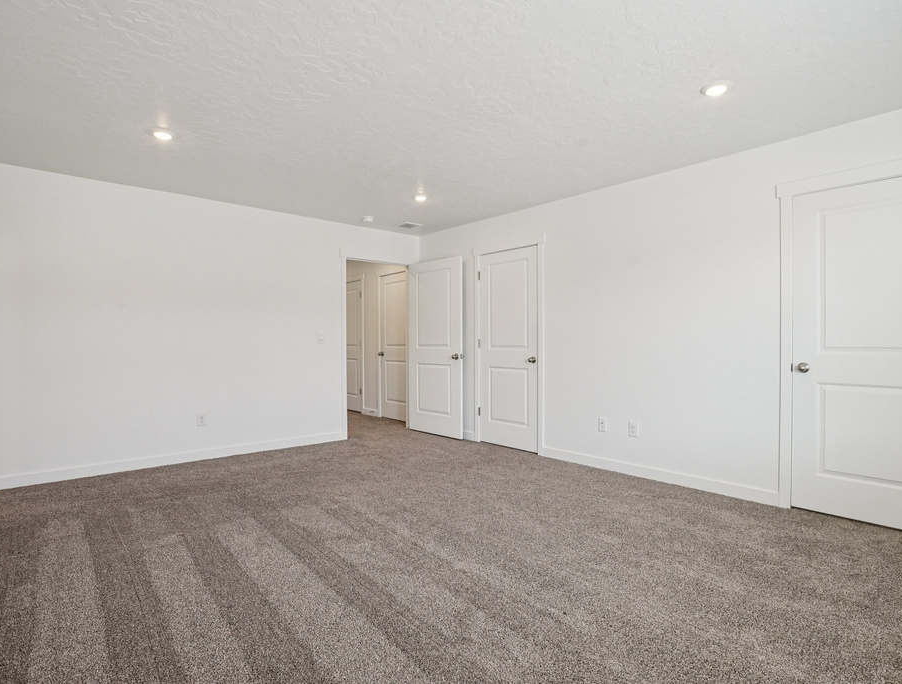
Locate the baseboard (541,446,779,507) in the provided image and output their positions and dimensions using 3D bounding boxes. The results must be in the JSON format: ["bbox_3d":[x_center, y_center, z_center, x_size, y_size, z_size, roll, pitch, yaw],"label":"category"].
[{"bbox_3d":[1.540,1.053,3.713,0.018,0.092,1.874,0,0,-43],"label":"baseboard"}]

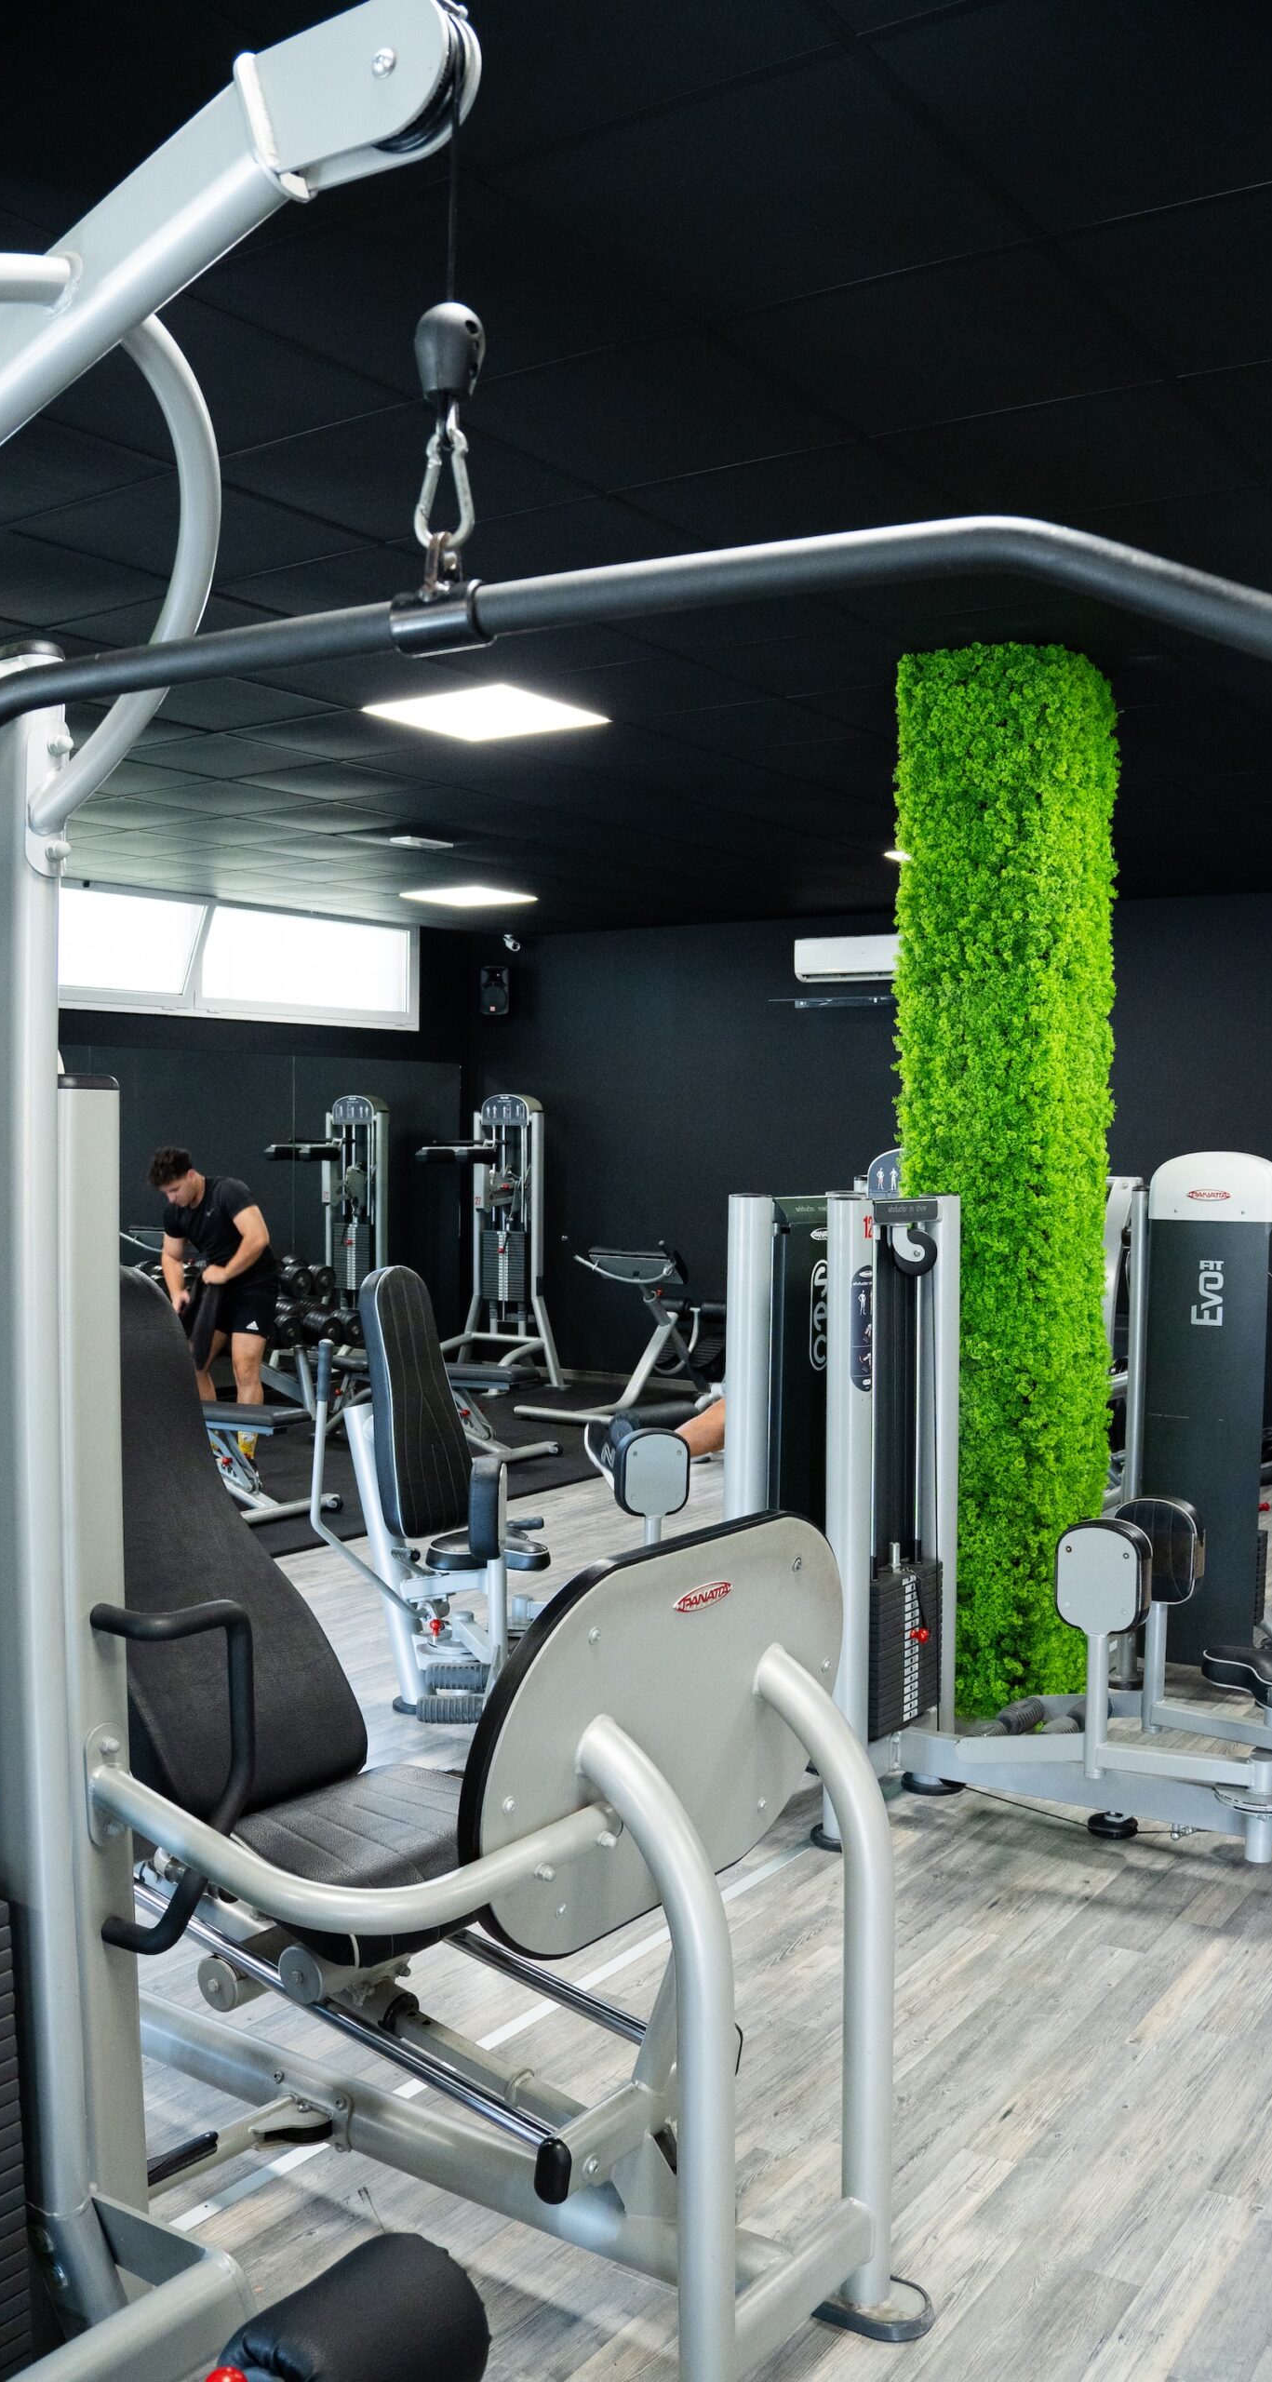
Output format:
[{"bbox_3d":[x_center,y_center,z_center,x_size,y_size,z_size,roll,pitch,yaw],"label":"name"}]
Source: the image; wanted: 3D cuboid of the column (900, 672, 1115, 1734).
[{"bbox_3d":[1.070,-0.001,5.190,0.475,2.970,0.475,2,3,34],"label":"column"}]

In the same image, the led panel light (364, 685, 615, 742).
[{"bbox_3d":[-0.483,-1.553,5.740,0.585,0.030,0.585,2,3,34],"label":"led panel light"}]

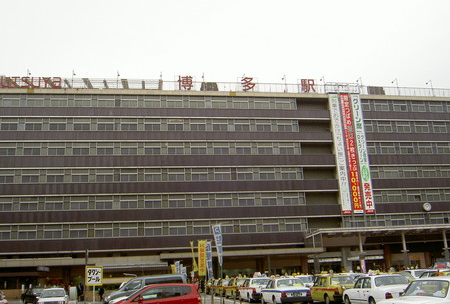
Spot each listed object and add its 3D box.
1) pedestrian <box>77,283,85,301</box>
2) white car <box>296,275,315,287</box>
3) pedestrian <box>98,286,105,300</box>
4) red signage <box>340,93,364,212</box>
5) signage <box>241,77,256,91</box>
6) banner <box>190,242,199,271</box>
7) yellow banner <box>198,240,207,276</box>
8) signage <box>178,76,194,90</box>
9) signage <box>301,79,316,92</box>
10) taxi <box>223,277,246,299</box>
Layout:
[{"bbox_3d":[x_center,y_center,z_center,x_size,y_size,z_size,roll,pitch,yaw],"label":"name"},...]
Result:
[{"bbox_3d":[-13.744,13.364,42.000,0.500,1.650,0.400,-8,-17,20],"label":"pedestrian"},{"bbox_3d":[5.997,9.896,32.680,1.700,1.470,4.690,0,-16,-8],"label":"white car"},{"bbox_3d":[-11.493,13.129,41.117,0.500,1.580,0.380,0,-16,-8],"label":"pedestrian"},{"bbox_3d":[18.925,-0.110,66.373,1.516,18.570,0.150,0,-16,-9],"label":"red signage"},{"bbox_3d":[3.512,-9.960,65.248,2.200,2.150,0.300,0,-16,-9],"label":"signage"},{"bbox_3d":[-1.738,5.967,25.200,0.450,1.750,0.100,-8,-17,19],"label":"banner"},{"bbox_3d":[-1.206,5.692,23.700,0.480,1.820,0.060,-8,-17,19],"label":"yellow banner"},{"bbox_3d":[-5.993,-10.534,67.305,2.353,2.323,0.300,0,-16,-9],"label":"signage"},{"bbox_3d":[12.585,-9.932,66.647,2.200,2.150,0.300,0,-16,-9],"label":"signage"},{"bbox_3d":[1.254,10.358,33.645,1.700,1.480,4.690,1,-16,-11],"label":"taxi"}]

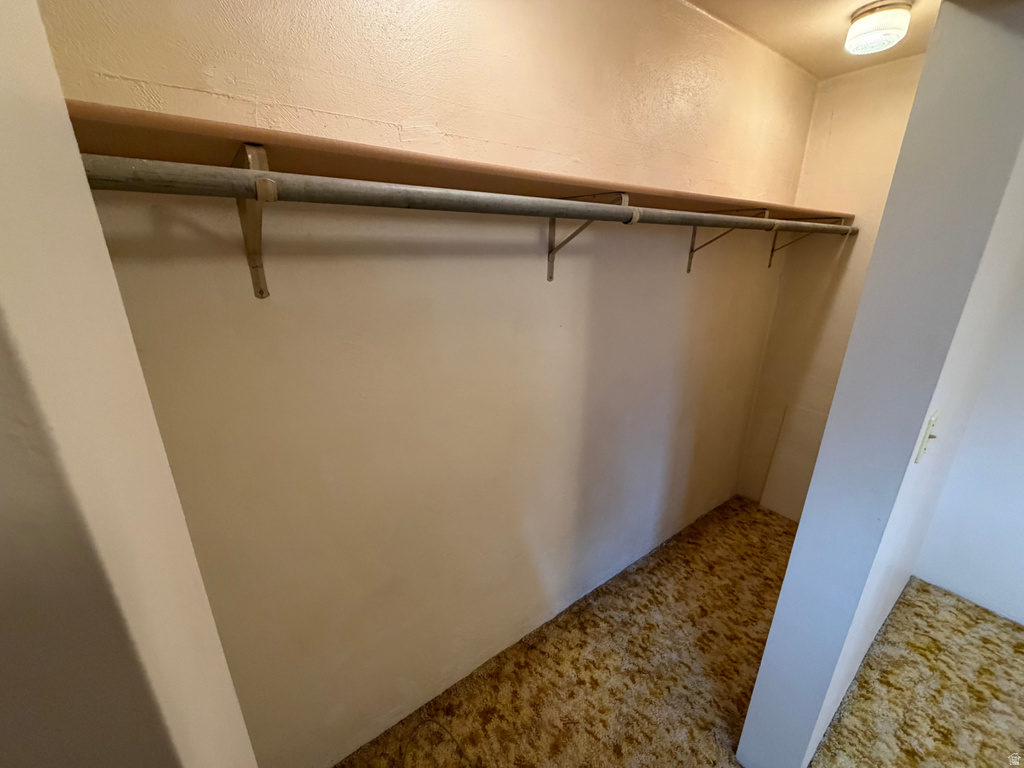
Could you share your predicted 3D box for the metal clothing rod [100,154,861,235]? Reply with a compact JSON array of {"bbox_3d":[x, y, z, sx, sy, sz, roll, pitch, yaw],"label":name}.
[{"bbox_3d":[0.589,-0.503,1.268,2.832,0.039,0.039,-13,23,-35],"label":"metal clothing rod"}]

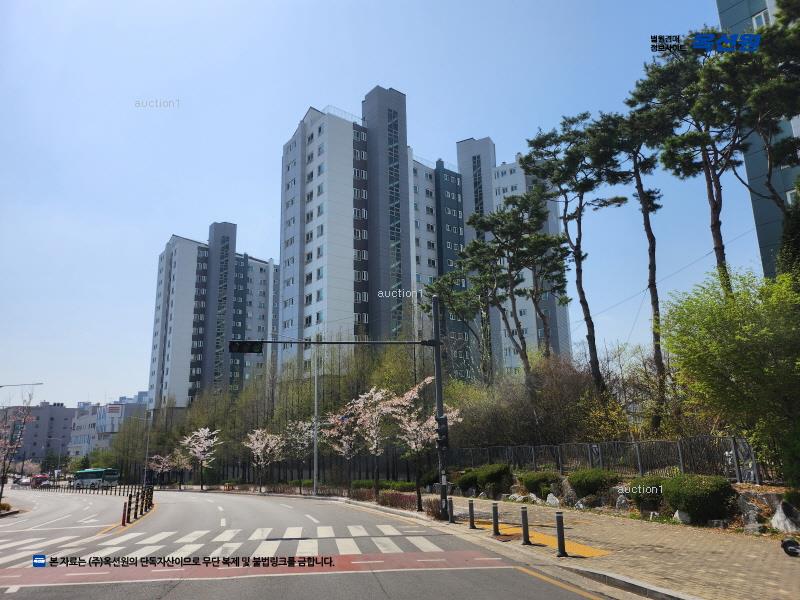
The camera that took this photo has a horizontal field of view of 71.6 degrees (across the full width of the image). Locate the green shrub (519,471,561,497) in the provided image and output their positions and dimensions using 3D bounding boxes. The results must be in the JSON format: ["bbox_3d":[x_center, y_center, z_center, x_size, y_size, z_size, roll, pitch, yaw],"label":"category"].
[{"bbox_3d":[6.902,9.075,27.443,2.000,1.200,1.700,-2,-13,0],"label":"green shrub"}]

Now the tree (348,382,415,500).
[{"bbox_3d":[-1.093,8.279,32.762,3.600,6.527,3.500,-2,-13,0],"label":"tree"}]

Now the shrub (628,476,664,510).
[{"bbox_3d":[7.426,5.772,16.600,1.102,0.988,1.102,-7,-14,22],"label":"shrub"}]

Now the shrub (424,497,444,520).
[{"bbox_3d":[1.262,7.854,20.900,0.850,0.820,1.000,-2,-13,0],"label":"shrub"}]

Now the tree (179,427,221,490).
[{"bbox_3d":[-17.413,13.988,49.105,3.672,5.440,3.500,3,-14,-19],"label":"tree"}]

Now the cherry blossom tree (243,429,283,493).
[{"bbox_3d":[-12.306,14.327,49.643,3.500,5.510,3.300,-2,-13,0],"label":"cherry blossom tree"}]

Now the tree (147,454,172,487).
[{"bbox_3d":[-24.698,17.765,57.382,2.672,3.440,2.700,4,-14,-22],"label":"tree"}]

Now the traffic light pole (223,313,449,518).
[{"bbox_3d":[-1.962,3.500,18.414,7.350,7.456,0.600,1,-13,-9],"label":"traffic light pole"}]

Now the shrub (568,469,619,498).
[{"bbox_3d":[6.858,6.481,19.600,1.746,0.930,1.572,-5,-13,18],"label":"shrub"}]

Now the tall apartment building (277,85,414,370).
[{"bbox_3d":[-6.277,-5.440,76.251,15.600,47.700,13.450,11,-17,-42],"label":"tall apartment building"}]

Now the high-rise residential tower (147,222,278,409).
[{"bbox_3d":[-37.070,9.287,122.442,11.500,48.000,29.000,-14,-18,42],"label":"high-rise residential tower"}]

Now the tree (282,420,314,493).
[{"bbox_3d":[-6.729,10.472,37.028,2.237,4.747,2.300,1,-13,-10],"label":"tree"}]

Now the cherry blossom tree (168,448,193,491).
[{"bbox_3d":[-21.409,16.577,54.431,2.434,3.878,2.400,4,-14,-20],"label":"cherry blossom tree"}]

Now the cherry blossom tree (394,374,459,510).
[{"bbox_3d":[1.249,6.433,25.188,2.900,5.894,2.900,-2,-13,0],"label":"cherry blossom tree"}]

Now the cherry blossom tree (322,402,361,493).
[{"bbox_3d":[-3.365,8.883,33.080,2.461,5.216,2.600,0,-13,-6],"label":"cherry blossom tree"}]

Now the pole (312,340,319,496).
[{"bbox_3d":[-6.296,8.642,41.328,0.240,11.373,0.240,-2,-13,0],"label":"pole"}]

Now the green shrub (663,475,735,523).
[{"bbox_3d":[8.137,5.445,15.200,1.829,1.173,1.646,-8,-14,26],"label":"green shrub"}]

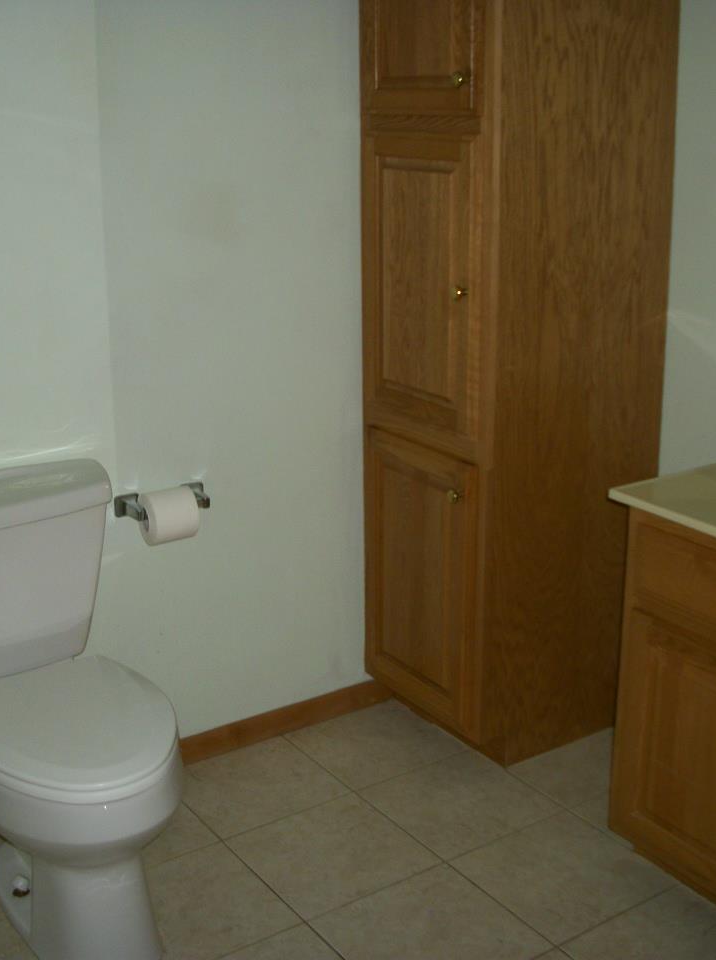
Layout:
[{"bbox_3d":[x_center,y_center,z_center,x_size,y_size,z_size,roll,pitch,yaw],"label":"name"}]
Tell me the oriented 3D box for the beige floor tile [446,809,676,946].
[{"bbox_3d":[0.411,0.801,2.390,0.330,0.010,0.330,-11,19,-32],"label":"beige floor tile"}]

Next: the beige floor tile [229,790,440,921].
[{"bbox_3d":[-0.052,0.780,2.480,0.330,0.010,0.330,-11,19,-32],"label":"beige floor tile"}]

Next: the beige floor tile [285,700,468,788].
[{"bbox_3d":[0.043,0.651,2.921,0.330,0.010,0.325,-11,19,-32],"label":"beige floor tile"}]

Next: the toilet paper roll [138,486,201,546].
[{"bbox_3d":[-0.410,0.079,2.566,0.100,0.112,0.112,-11,19,-32],"label":"toilet paper roll"}]

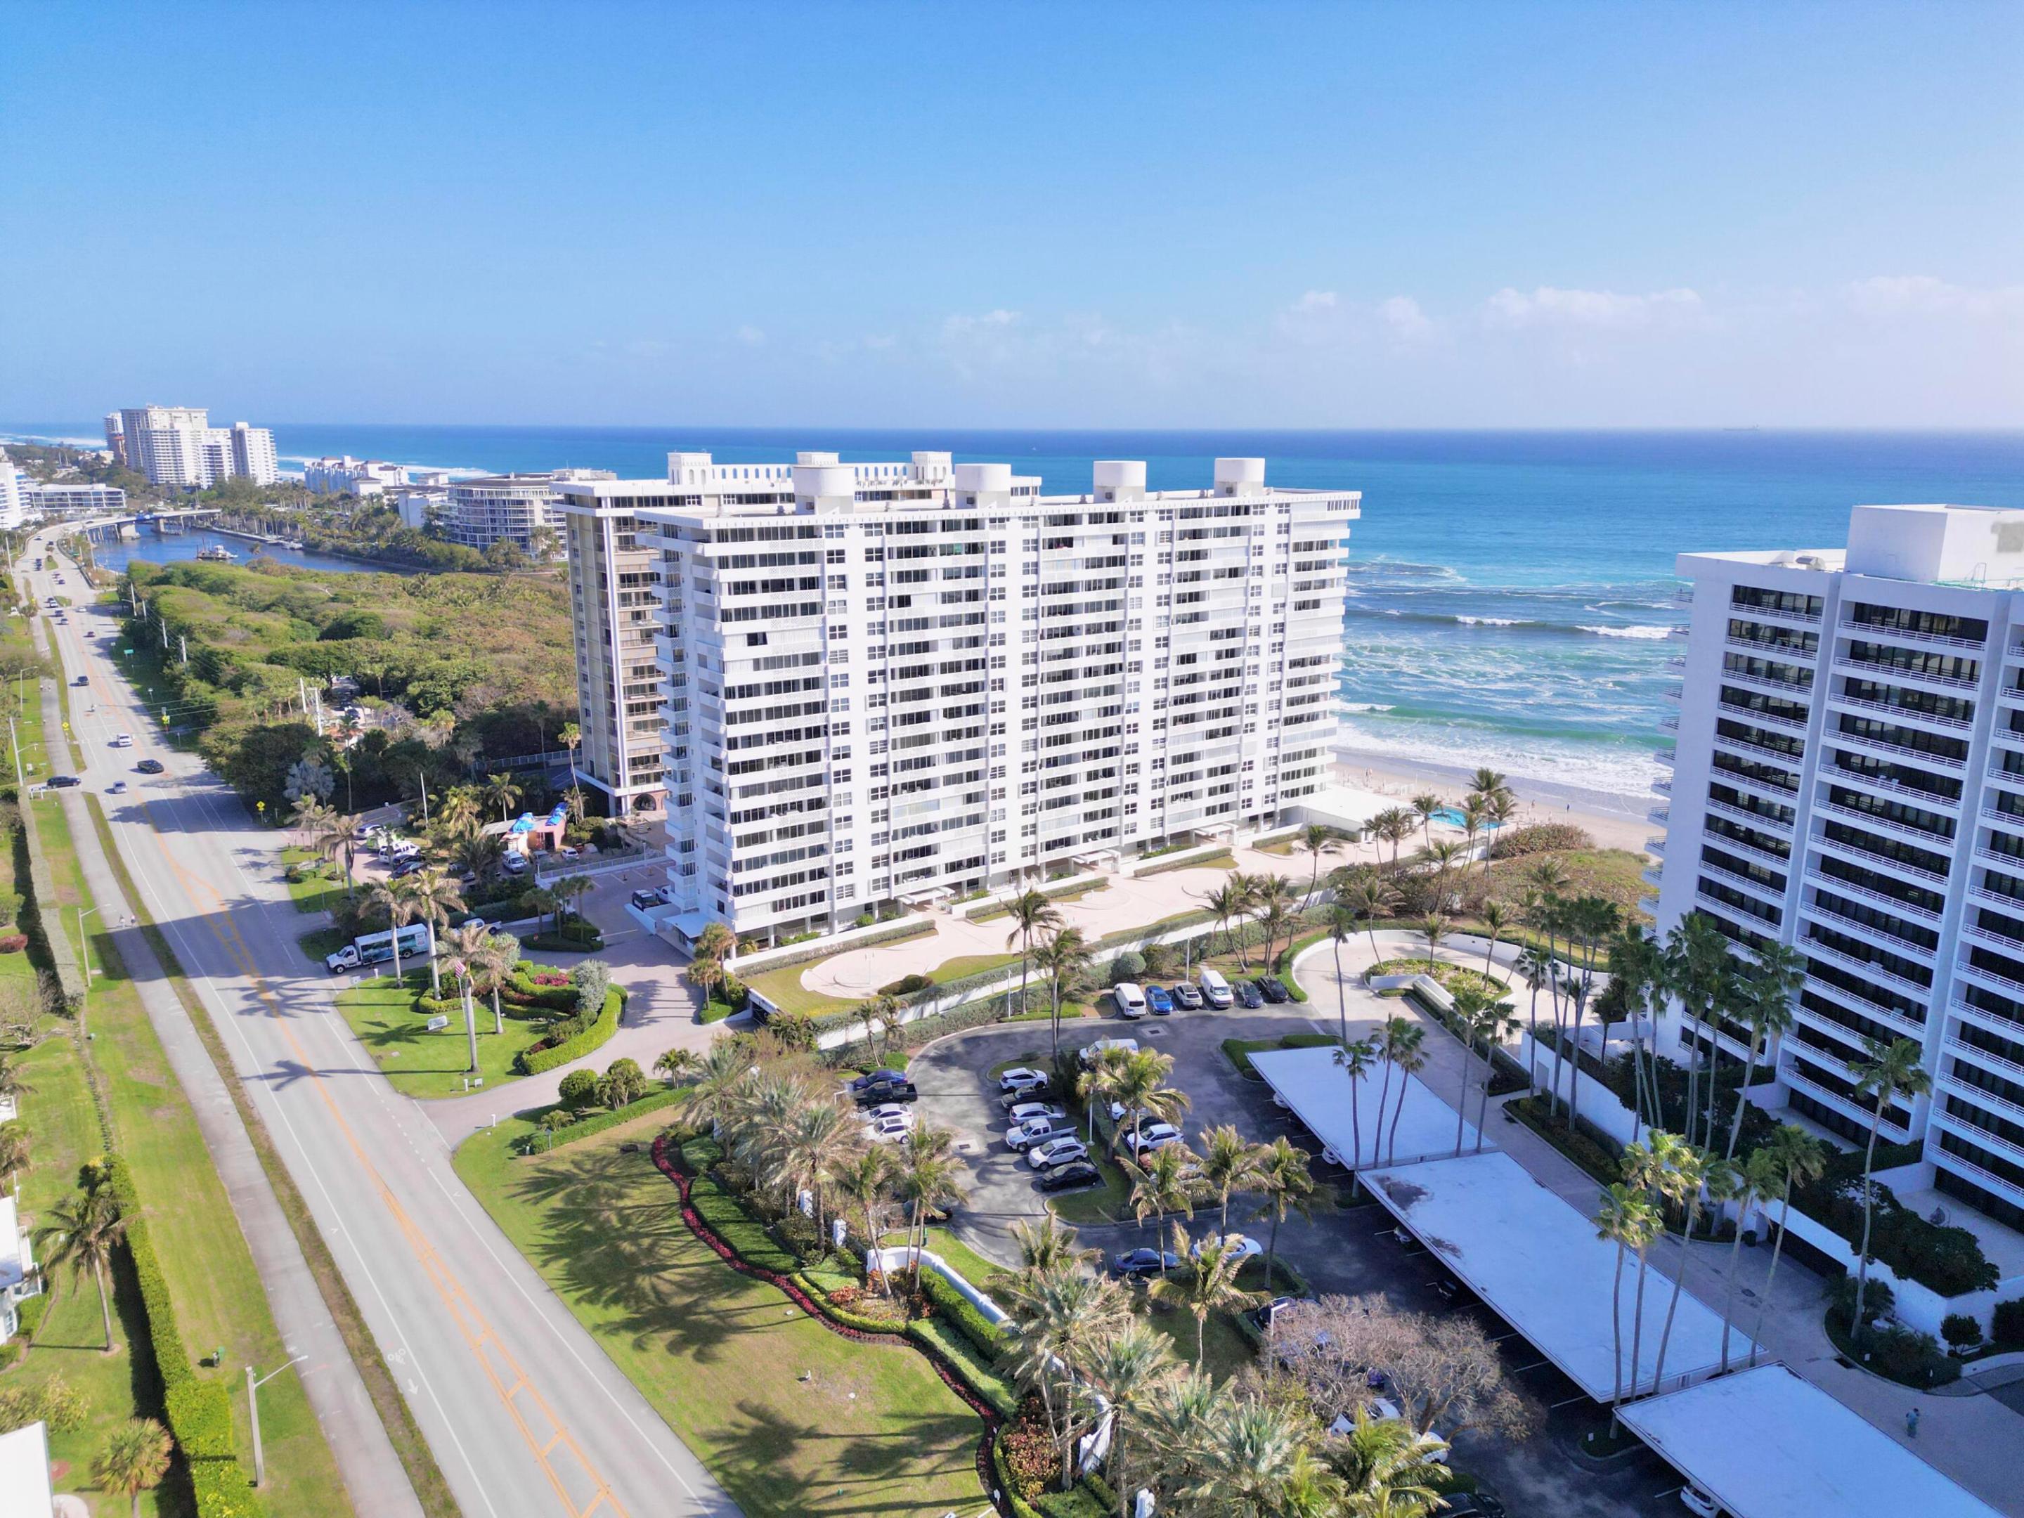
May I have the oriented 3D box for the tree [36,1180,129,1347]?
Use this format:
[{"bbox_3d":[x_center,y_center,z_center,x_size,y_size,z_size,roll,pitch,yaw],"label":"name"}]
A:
[{"bbox_3d":[-57.012,31.556,86.955,5.700,11.714,5.700,-10,17,-35],"label":"tree"}]

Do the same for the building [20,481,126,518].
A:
[{"bbox_3d":[-552.730,-152.522,827.131,54.000,16.600,20.000,-6,15,-24],"label":"building"}]

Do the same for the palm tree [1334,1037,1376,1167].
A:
[{"bbox_3d":[25.788,26.872,103.783,3.100,12.400,3.100,0,13,0],"label":"palm tree"}]

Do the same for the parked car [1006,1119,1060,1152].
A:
[{"bbox_3d":[2.447,30.574,113.892,5.400,1.750,1.900,-6,15,-24],"label":"parked car"}]

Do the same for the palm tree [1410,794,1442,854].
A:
[{"bbox_3d":[55.565,9.439,187.505,4.400,9.200,4.400,0,13,0],"label":"palm tree"}]

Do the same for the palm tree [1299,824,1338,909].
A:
[{"bbox_3d":[35.641,13.132,165.412,5.200,11.253,5.200,3,14,12],"label":"palm tree"}]

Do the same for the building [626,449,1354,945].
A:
[{"bbox_3d":[4.074,-12.290,185.429,101.600,52.000,18.930,-10,17,-36],"label":"building"}]

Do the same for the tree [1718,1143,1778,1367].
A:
[{"bbox_3d":[42.100,30.099,81.288,3.400,16.600,3.400,0,13,0],"label":"tree"}]

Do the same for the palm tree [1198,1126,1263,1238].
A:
[{"bbox_3d":[14.777,30.271,96.081,4.800,10.700,4.800,0,13,0],"label":"palm tree"}]

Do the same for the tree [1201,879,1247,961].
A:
[{"bbox_3d":[22.656,18.145,149.496,5.800,9.600,5.000,0,13,0],"label":"tree"}]

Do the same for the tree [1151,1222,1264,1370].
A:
[{"bbox_3d":[11.370,32.630,82.275,7.200,12.118,7.200,2,14,9],"label":"tree"}]

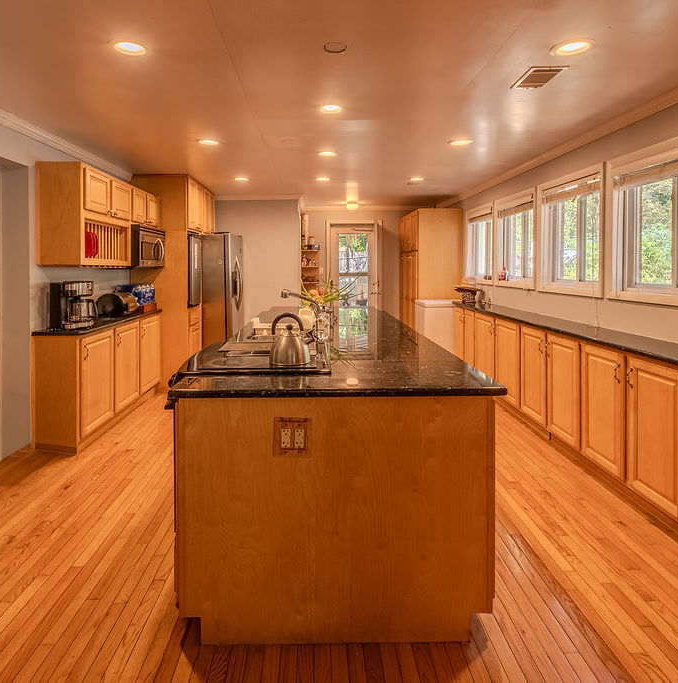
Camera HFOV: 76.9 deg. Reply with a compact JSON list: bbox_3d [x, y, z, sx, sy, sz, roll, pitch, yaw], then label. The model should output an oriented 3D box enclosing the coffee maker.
[{"bbox_3d":[-2.064,-0.280,3.323,0.280,0.365,0.200,0,5,5],"label":"coffee maker"}]

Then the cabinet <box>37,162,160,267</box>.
[{"bbox_3d":[-2.086,-1.069,3.895,0.325,0.753,1.570,0,8,-3],"label":"cabinet"}]

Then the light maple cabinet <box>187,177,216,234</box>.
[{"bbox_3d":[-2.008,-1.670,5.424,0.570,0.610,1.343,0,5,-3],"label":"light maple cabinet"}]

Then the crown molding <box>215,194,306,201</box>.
[{"bbox_3d":[-1.114,-2.015,5.979,1.262,0.085,0.075,0,5,-2],"label":"crown molding"}]

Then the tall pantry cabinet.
[{"bbox_3d":[1.356,-0.850,6.464,0.610,2.140,1.270,0,5,-3],"label":"tall pantry cabinet"}]

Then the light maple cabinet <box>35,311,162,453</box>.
[{"bbox_3d":[-2.101,0.235,3.940,0.340,0.885,1.680,0,8,-3],"label":"light maple cabinet"}]

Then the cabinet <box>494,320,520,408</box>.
[{"bbox_3d":[1.672,0.189,3.800,0.360,0.765,0.460,0,8,-3],"label":"cabinet"}]

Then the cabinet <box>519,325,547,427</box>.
[{"bbox_3d":[1.690,0.253,3.338,0.360,0.690,0.411,0,5,-3],"label":"cabinet"}]

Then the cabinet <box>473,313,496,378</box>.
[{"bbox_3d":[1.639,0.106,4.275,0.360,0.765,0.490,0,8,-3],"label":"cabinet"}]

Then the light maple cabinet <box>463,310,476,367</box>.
[{"bbox_3d":[1.607,0.016,4.684,0.360,0.690,0.361,0,5,-3],"label":"light maple cabinet"}]

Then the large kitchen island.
[{"bbox_3d":[-0.094,0.382,2.975,1.180,0.928,2.950,0,8,-3],"label":"large kitchen island"}]

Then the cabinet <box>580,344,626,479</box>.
[{"bbox_3d":[1.739,0.391,2.550,0.360,0.690,0.402,0,5,-3],"label":"cabinet"}]

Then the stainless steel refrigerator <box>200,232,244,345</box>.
[{"bbox_3d":[-1.866,-0.564,5.905,0.860,1.795,0.910,0,8,-3],"label":"stainless steel refrigerator"}]

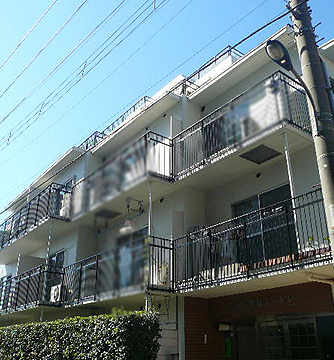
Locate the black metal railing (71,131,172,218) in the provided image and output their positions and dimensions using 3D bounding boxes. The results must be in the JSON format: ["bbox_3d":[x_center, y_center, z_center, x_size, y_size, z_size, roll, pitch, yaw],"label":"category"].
[{"bbox_3d":[-1.492,0.122,11.279,0.760,1.180,4.530,17,-29,-34],"label":"black metal railing"}]

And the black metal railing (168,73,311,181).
[{"bbox_3d":[1.553,-0.964,8.852,1.000,1.180,3.400,17,-29,-34],"label":"black metal railing"}]

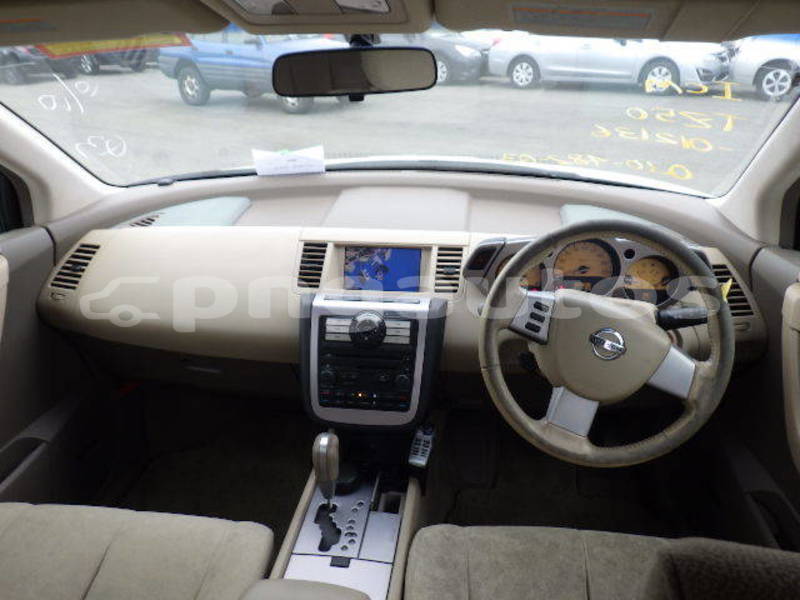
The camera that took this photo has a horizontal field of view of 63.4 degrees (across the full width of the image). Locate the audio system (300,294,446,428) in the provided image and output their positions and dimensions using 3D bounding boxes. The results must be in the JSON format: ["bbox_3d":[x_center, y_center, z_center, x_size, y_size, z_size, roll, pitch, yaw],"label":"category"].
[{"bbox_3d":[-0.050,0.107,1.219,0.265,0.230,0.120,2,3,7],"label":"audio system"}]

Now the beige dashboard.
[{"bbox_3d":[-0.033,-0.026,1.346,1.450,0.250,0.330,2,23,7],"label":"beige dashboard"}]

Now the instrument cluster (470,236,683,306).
[{"bbox_3d":[0.330,-0.051,1.190,0.370,0.130,0.110,2,3,7],"label":"instrument cluster"}]

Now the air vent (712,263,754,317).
[{"bbox_3d":[0.636,-0.018,1.235,0.070,0.100,0.045,2,3,7],"label":"air vent"}]

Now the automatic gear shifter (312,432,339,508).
[{"bbox_3d":[-0.126,0.292,1.100,0.046,0.143,0.056,3,23,7],"label":"automatic gear shifter"}]

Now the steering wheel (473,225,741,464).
[{"bbox_3d":[0.316,0.067,1.013,0.385,0.385,0.100,2,-2,7],"label":"steering wheel"}]

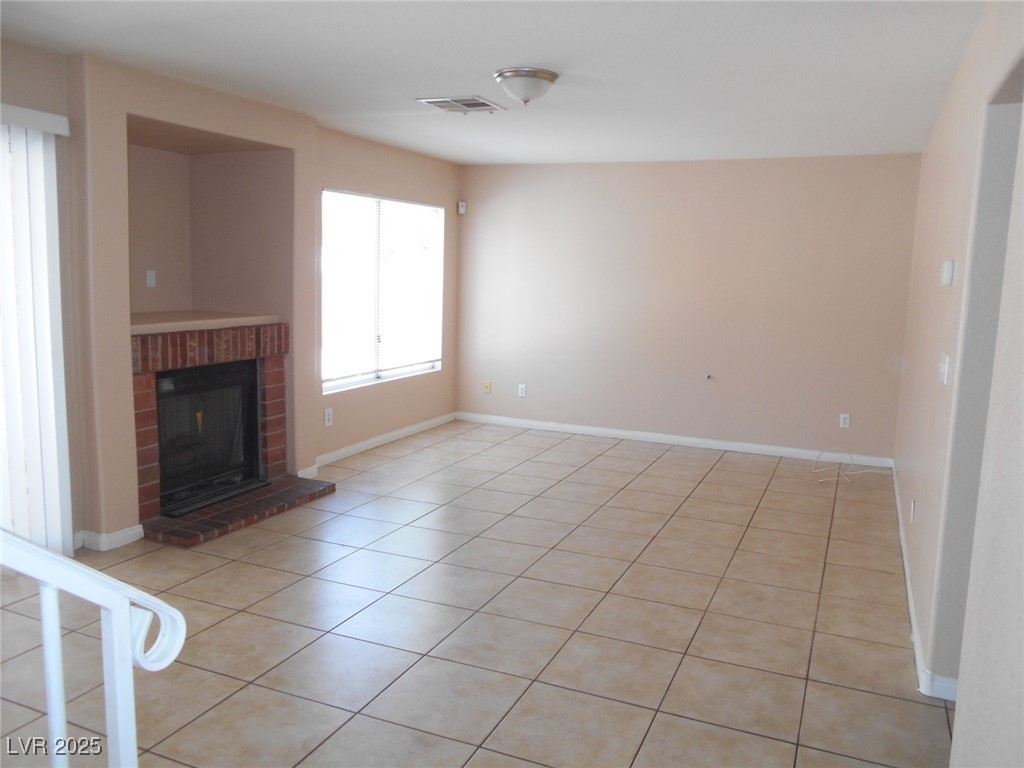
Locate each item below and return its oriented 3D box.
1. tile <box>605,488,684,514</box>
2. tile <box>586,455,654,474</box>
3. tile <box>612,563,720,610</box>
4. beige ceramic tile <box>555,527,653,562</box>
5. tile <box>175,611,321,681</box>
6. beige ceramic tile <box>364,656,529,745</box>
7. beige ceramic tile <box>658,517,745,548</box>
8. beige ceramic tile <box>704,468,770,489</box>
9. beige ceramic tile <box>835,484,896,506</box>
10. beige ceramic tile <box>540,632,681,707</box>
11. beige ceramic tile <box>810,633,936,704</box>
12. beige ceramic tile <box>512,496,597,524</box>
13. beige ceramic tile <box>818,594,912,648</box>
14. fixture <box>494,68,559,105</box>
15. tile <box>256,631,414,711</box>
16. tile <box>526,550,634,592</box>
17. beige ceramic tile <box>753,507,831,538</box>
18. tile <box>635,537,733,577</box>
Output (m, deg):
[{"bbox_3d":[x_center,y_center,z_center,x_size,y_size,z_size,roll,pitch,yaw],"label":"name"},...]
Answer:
[{"bbox_3d":[0.879,0.784,5.074,0.445,0.010,0.445,4,8,24],"label":"tile"},{"bbox_3d":[0.840,0.659,6.079,0.450,0.010,0.450,5,8,24],"label":"tile"},{"bbox_3d":[0.752,0.974,3.722,0.450,0.012,0.450,4,8,23],"label":"tile"},{"bbox_3d":[0.518,0.888,4.303,0.449,0.010,0.442,5,9,24],"label":"beige ceramic tile"},{"bbox_3d":[-1.042,1.012,2.986,0.445,0.010,0.445,4,8,24],"label":"tile"},{"bbox_3d":[-0.220,1.074,2.625,0.445,0.010,0.445,4,8,24],"label":"beige ceramic tile"},{"bbox_3d":[1.124,0.876,4.526,0.450,0.012,0.450,4,8,24],"label":"beige ceramic tile"},{"bbox_3d":[1.670,0.724,5.724,0.450,0.010,0.450,5,8,24],"label":"beige ceramic tile"},{"bbox_3d":[2.457,0.779,5.357,0.373,0.010,0.445,4,8,24],"label":"beige ceramic tile"},{"bbox_3d":[0.374,1.057,2.852,0.445,0.010,0.445,4,8,24],"label":"beige ceramic tile"},{"bbox_3d":[1.390,1.086,2.945,0.450,0.010,0.450,5,8,24],"label":"beige ceramic tile"},{"bbox_3d":[0.287,0.813,4.940,0.450,0.012,0.450,4,8,23],"label":"beige ceramic tile"},{"bbox_3d":[1.540,1.036,3.357,0.372,0.010,0.442,5,9,24],"label":"beige ceramic tile"},{"bbox_3d":[0.073,-1.524,4.000,0.340,0.155,0.340,1,8,0],"label":"fixture"},{"bbox_3d":[-0.638,1.065,2.870,0.449,0.010,0.442,5,9,24],"label":"tile"},{"bbox_3d":[0.335,0.943,3.885,0.450,0.012,0.450,4,8,24],"label":"tile"},{"bbox_3d":[1.716,0.856,4.739,0.450,0.010,0.450,5,8,24],"label":"beige ceramic tile"},{"bbox_3d":[0.933,0.922,4.107,0.450,0.010,0.450,5,8,24],"label":"tile"}]

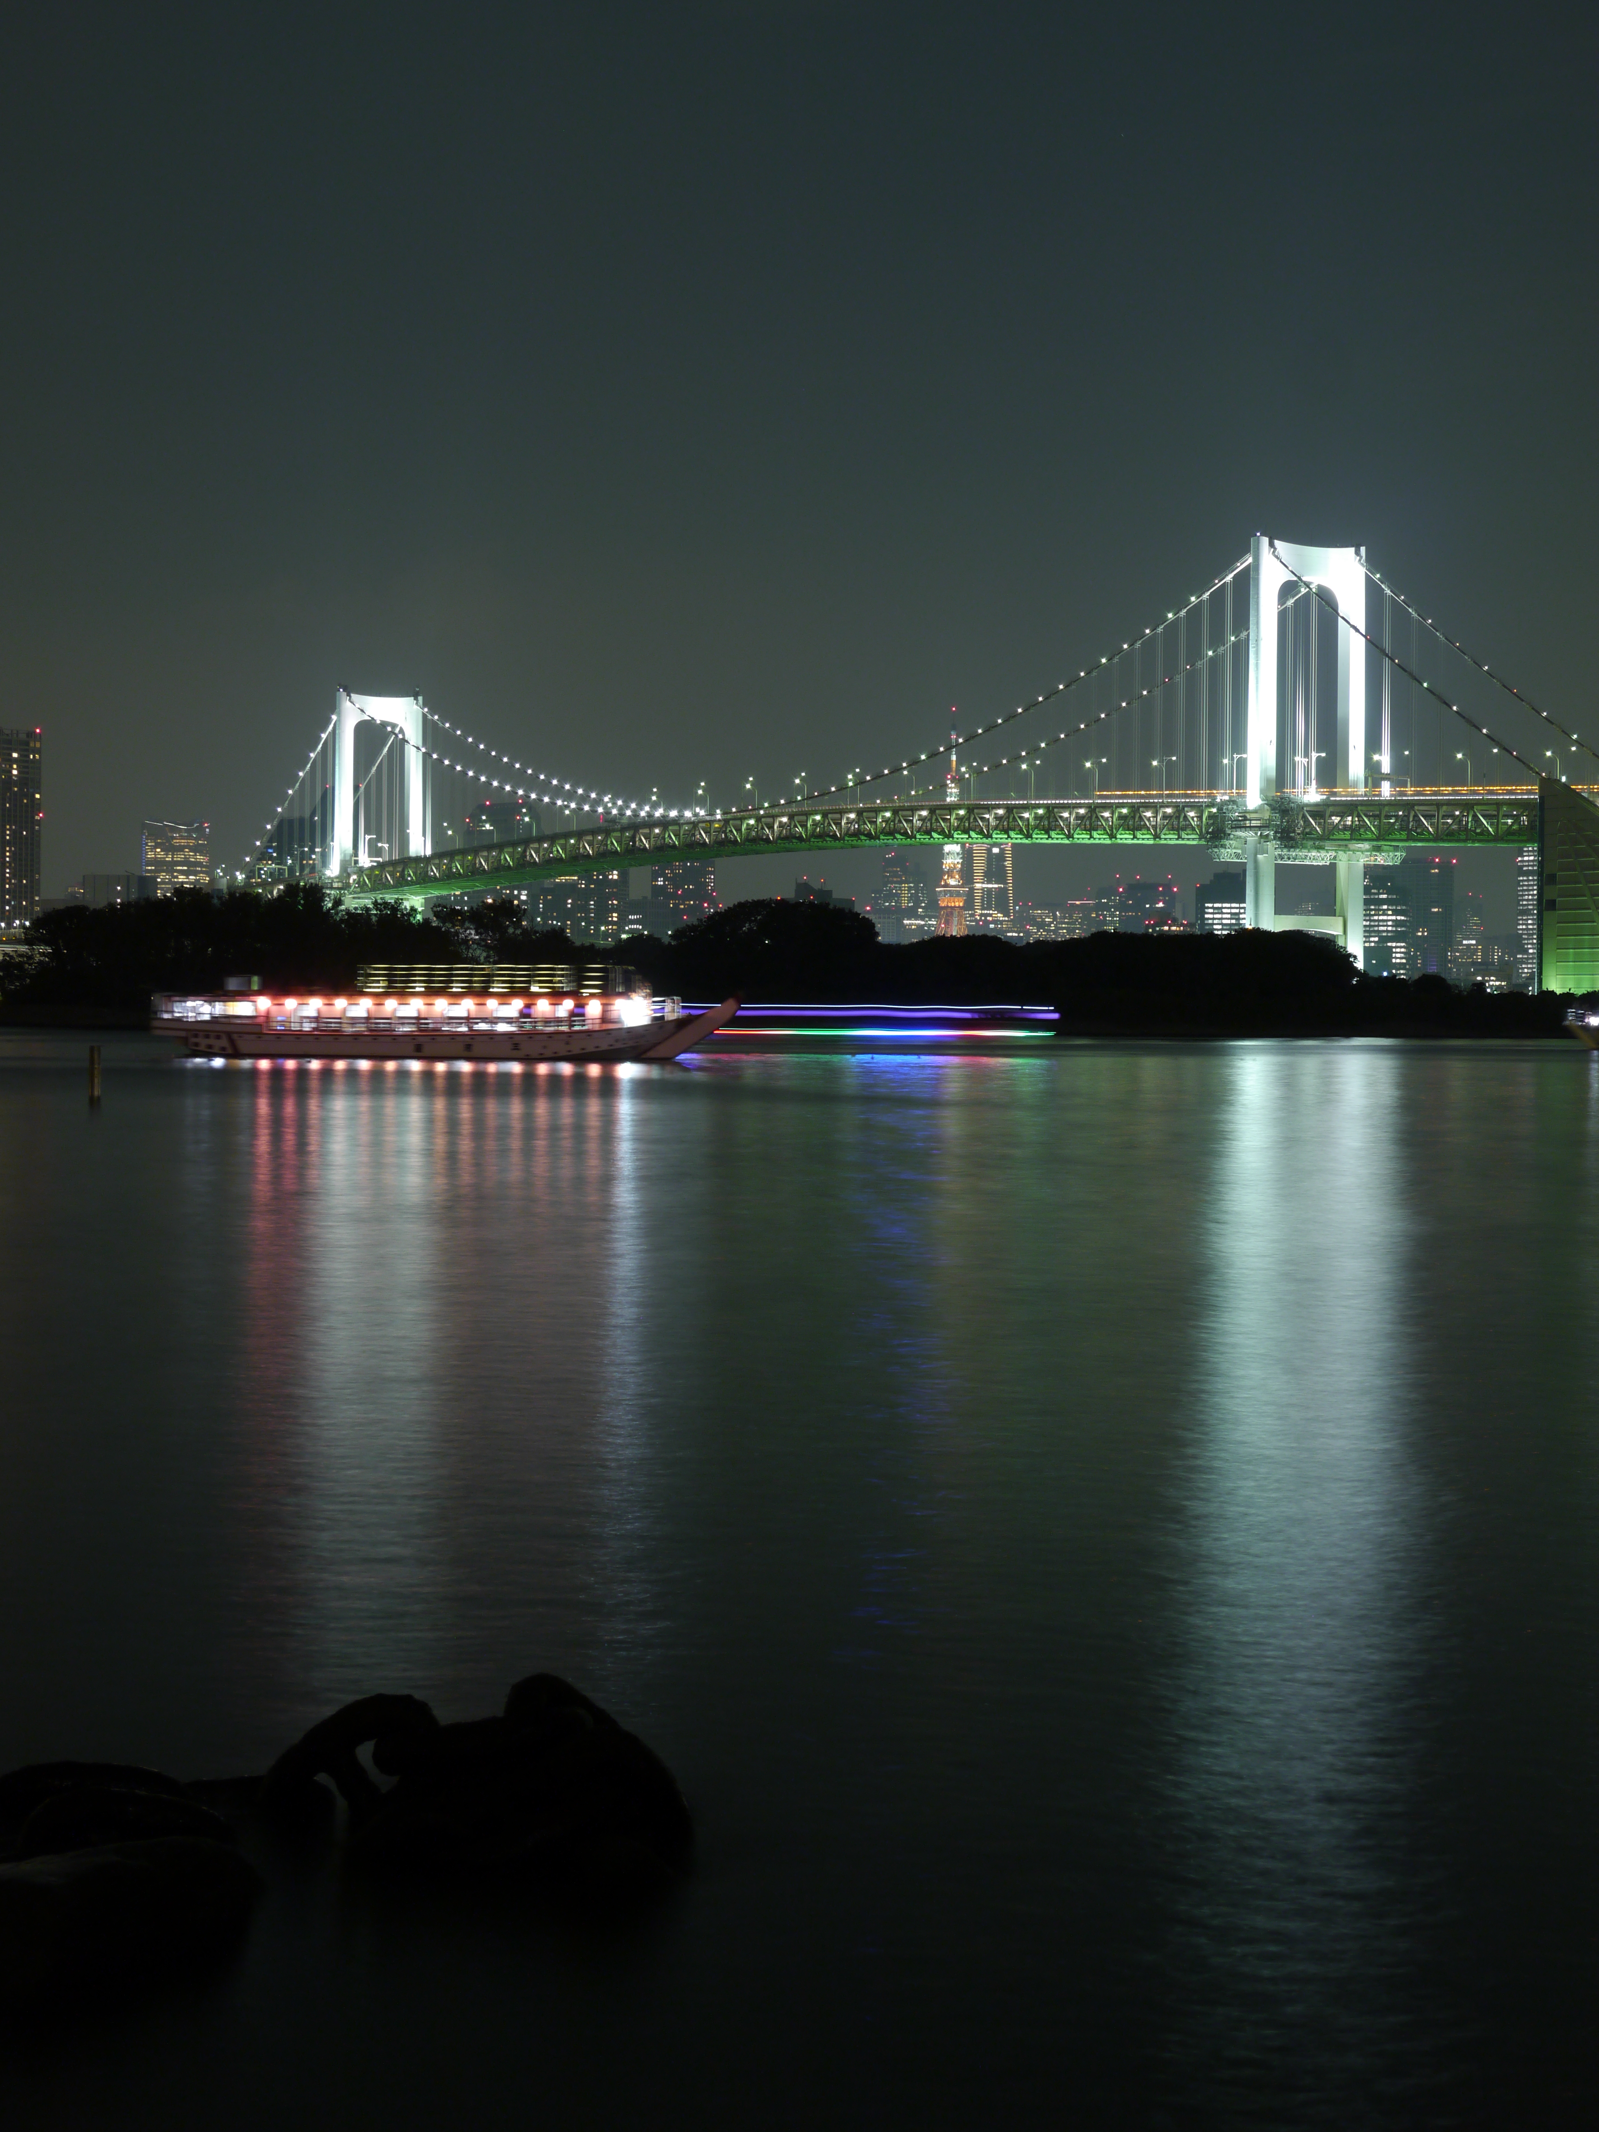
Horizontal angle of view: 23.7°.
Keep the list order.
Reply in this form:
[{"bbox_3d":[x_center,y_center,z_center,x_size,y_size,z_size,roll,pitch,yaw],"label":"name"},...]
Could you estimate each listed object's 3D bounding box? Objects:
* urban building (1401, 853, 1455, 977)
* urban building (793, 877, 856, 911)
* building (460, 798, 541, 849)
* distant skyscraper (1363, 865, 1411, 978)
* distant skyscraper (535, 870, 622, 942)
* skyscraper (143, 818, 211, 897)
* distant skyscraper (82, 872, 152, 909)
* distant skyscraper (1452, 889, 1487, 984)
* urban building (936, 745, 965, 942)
[{"bbox_3d":[504.270,-100.510,3059.200,44.000,135.000,40.000,0,1,9],"label":"urban building"},{"bbox_3d":[18.670,-88.040,2899.360,48.000,104.000,36.000,0,1,0],"label":"urban building"},{"bbox_3d":[-244.710,-129.560,3148.930,68.000,178.000,45.000,0,1,-4],"label":"building"},{"bbox_3d":[431.470,-86.620,2819.340,40.000,112.000,38.000,0,1,9],"label":"distant skyscraper"},{"bbox_3d":[-152.840,-84.620,2649.380,60.000,105.000,32.000,0,1,-3],"label":"distant skyscraper"},{"bbox_3d":[-850.690,-210.570,5218.300,90.000,238.000,85.000,0,1,-9],"label":"skyscraper"},{"bbox_3d":[-339.160,-60.410,1899.580,32.000,72.000,28.000,0,1,10],"label":"distant skyscraper"},{"bbox_3d":[745.670,-120.570,4249.120,40.000,140.000,38.000,0,1,10],"label":"distant skyscraper"},{"bbox_3d":[167.120,-229.480,4157.860,88.000,333.000,88.000,0,1,-43],"label":"urban building"}]

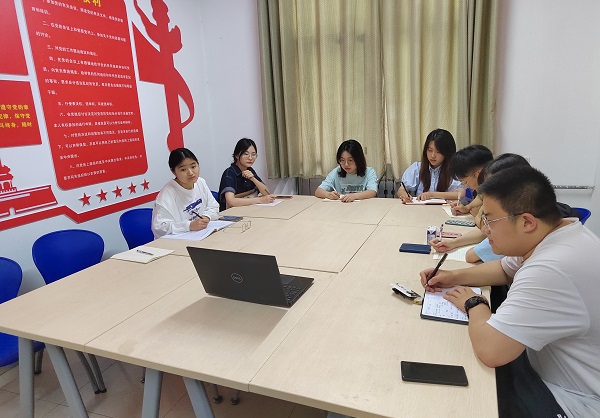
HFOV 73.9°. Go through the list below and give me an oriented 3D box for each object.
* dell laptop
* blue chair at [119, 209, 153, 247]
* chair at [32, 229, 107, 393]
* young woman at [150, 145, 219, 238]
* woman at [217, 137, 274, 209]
[{"bbox_3d":[-0.181,0.225,1.578,0.366,0.230,0.315,3,14,24],"label":"dell laptop"},{"bbox_3d":[-1.027,0.413,2.943,0.550,0.830,0.490,3,15,26],"label":"blue chair"},{"bbox_3d":[-1.257,0.546,2.422,0.550,0.830,0.490,3,15,26],"label":"chair"},{"bbox_3d":[-0.780,0.219,2.813,0.680,1.240,0.580,7,16,37],"label":"young woman"},{"bbox_3d":[-0.494,0.054,3.441,0.680,1.250,0.580,7,16,37],"label":"woman"}]

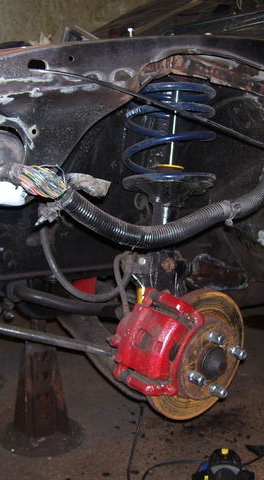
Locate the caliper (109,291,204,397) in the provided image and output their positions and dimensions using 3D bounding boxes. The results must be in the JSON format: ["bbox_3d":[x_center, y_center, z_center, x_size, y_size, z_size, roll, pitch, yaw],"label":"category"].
[{"bbox_3d":[0.045,0.193,1.275,0.105,0.178,0.112,20,0,-43],"label":"caliper"}]

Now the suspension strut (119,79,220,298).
[{"bbox_3d":[0.082,-0.129,1.384,0.185,0.475,0.185,4,-6,0],"label":"suspension strut"}]

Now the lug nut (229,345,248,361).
[{"bbox_3d":[0.204,0.218,1.317,0.021,0.021,0.034,20,0,-43],"label":"lug nut"}]

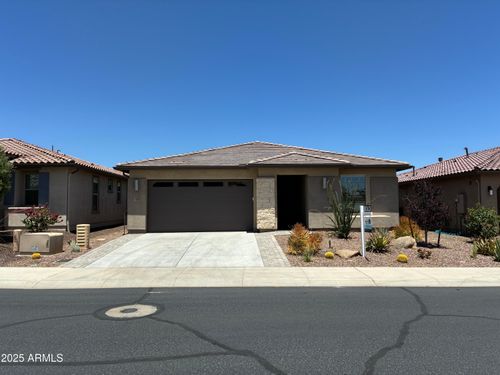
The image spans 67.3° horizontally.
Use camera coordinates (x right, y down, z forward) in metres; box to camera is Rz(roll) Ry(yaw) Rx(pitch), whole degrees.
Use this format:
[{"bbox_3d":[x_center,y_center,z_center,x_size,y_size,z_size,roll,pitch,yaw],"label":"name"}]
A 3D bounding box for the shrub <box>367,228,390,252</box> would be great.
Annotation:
[{"bbox_3d":[4.346,1.795,12.750,0.780,0.760,0.760,0,-3,-1],"label":"shrub"}]

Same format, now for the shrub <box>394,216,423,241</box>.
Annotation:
[{"bbox_3d":[6.540,1.645,15.537,1.120,0.980,1.100,0,-3,0],"label":"shrub"}]

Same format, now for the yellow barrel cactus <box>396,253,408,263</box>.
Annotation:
[{"bbox_3d":[4.700,2.138,11.607,0.340,0.290,0.340,0,-3,0],"label":"yellow barrel cactus"}]

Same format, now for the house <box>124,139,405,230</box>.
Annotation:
[{"bbox_3d":[0.480,-0.170,23.939,13.050,5.200,14.800,0,-3,-1],"label":"house"}]

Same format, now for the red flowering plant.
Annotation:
[{"bbox_3d":[-8.350,1.421,15.148,1.500,1.300,1.400,0,-3,0],"label":"red flowering plant"}]

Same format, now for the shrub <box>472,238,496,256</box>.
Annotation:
[{"bbox_3d":[7.636,1.951,12.250,0.720,0.560,0.700,0,-3,-1],"label":"shrub"}]

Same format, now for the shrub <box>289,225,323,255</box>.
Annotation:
[{"bbox_3d":[1.890,1.738,12.829,1.120,1.000,1.050,0,-3,0],"label":"shrub"}]

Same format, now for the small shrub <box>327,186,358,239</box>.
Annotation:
[{"bbox_3d":[3.850,1.080,15.715,1.300,2.100,1.250,0,-3,0],"label":"small shrub"}]

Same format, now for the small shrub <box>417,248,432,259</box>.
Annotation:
[{"bbox_3d":[5.417,2.059,11.650,0.430,0.290,0.400,0,-3,-1],"label":"small shrub"}]

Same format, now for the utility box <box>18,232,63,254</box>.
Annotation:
[{"bbox_3d":[-7.140,1.886,12.871,1.000,0.700,0.880,0,-3,5],"label":"utility box"}]

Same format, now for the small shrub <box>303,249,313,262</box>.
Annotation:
[{"bbox_3d":[1.769,2.075,11.560,0.310,0.420,0.310,0,-3,0],"label":"small shrub"}]

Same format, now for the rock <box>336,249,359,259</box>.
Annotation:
[{"bbox_3d":[3.092,2.091,11.850,0.750,0.250,0.500,0,-3,-1],"label":"rock"}]

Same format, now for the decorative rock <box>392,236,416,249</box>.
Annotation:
[{"bbox_3d":[5.534,1.972,13.500,0.820,0.410,0.620,0,-3,-1],"label":"decorative rock"}]

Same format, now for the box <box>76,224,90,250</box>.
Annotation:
[{"bbox_3d":[-5.845,1.736,13.200,0.341,0.866,0.290,0,-3,-1],"label":"box"}]

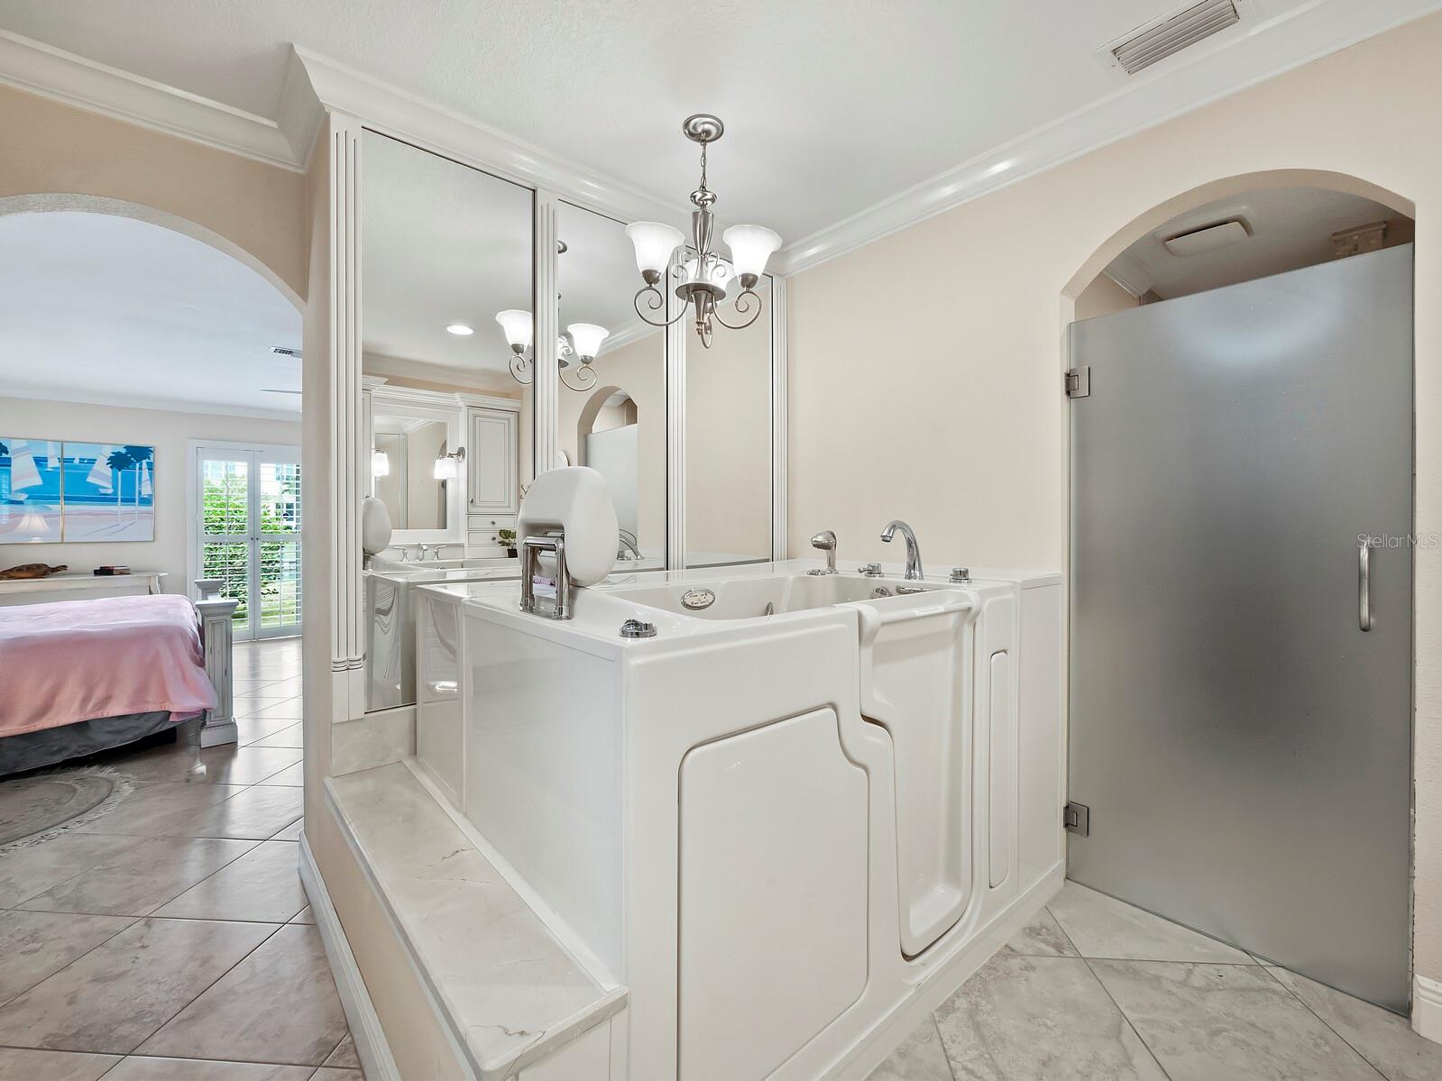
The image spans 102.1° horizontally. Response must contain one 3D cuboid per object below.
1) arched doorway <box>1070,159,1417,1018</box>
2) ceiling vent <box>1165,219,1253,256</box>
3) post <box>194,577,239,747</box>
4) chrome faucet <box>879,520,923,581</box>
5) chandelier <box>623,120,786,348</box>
[{"bbox_3d":[1.412,0.107,1.695,0.127,2.135,0.748,-1,2,-42],"label":"arched doorway"},{"bbox_3d":[2.146,-1.315,2.574,0.255,0.041,0.244,-1,2,-42],"label":"ceiling vent"},{"bbox_3d":[-2.849,0.734,3.308,0.178,0.814,0.178,-1,2,-42],"label":"post"},{"bbox_3d":[0.549,0.033,1.767,0.214,0.188,0.059,-1,2,-42],"label":"chrome faucet"},{"bbox_3d":[-0.056,-0.981,1.878,0.478,0.667,0.458,0,1,-2],"label":"chandelier"}]

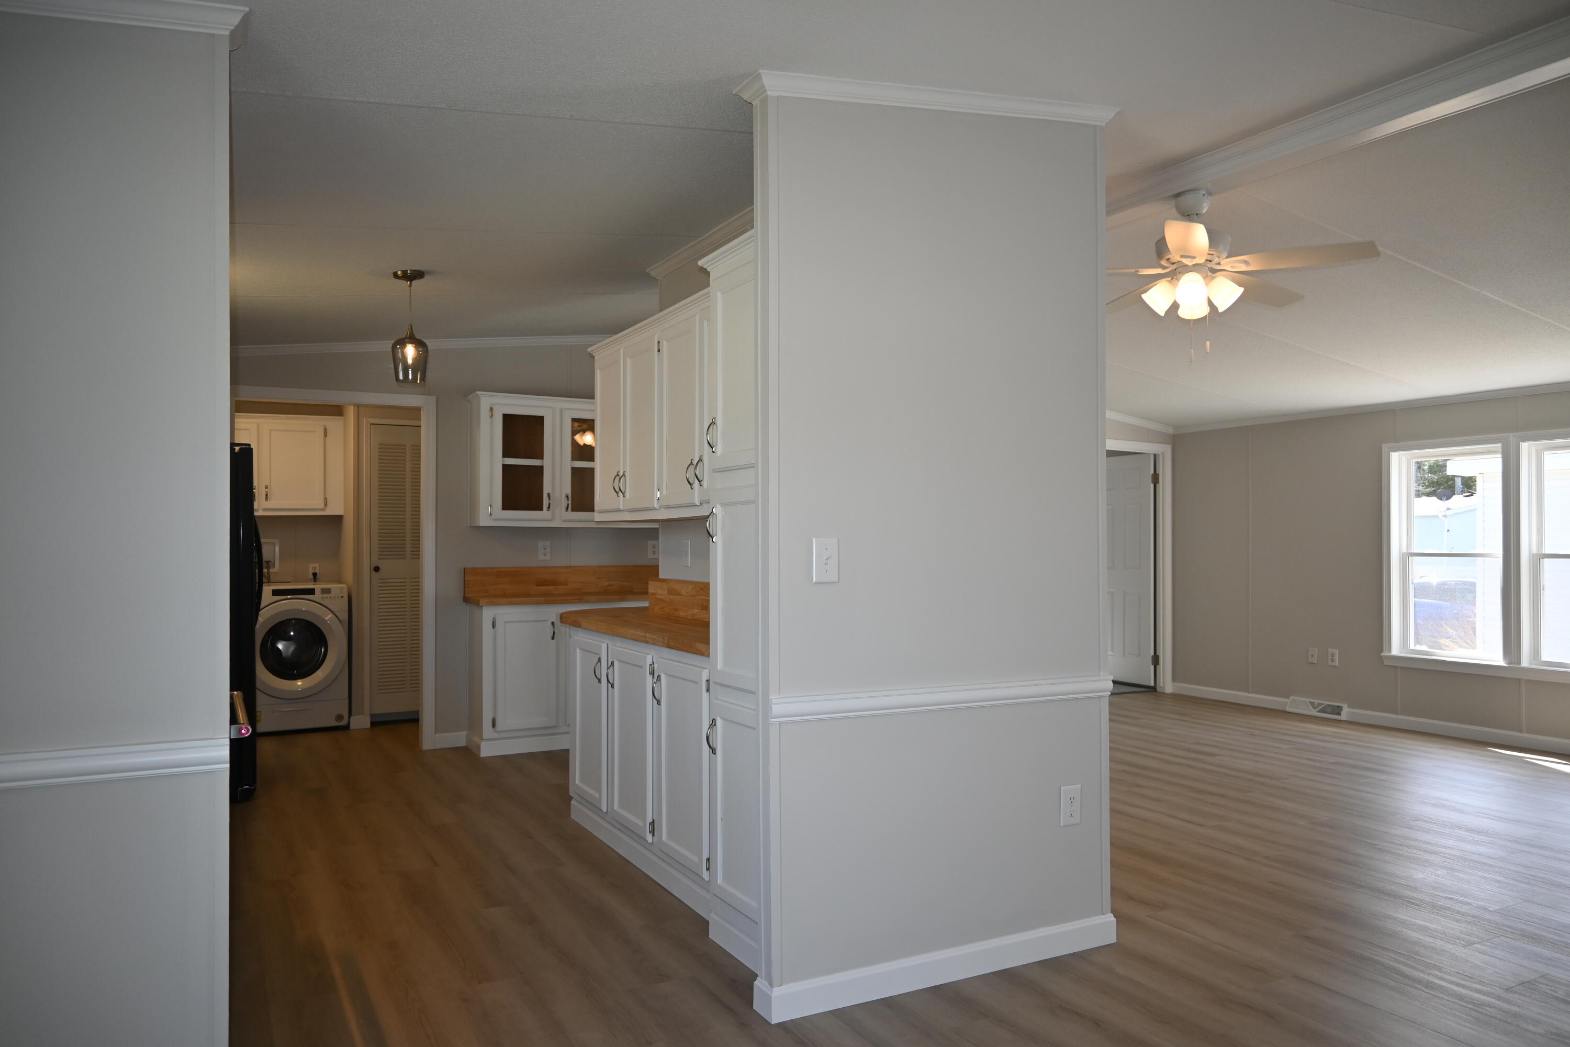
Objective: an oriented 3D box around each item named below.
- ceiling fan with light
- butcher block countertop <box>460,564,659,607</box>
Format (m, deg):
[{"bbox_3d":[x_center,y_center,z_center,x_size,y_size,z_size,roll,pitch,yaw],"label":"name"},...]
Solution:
[{"bbox_3d":[1.600,-1.050,4.100,1.280,0.500,1.280,0,-1,-29],"label":"ceiling fan with light"},{"bbox_3d":[-1.249,0.385,6.548,1.400,0.224,0.400,1,-1,-29],"label":"butcher block countertop"}]

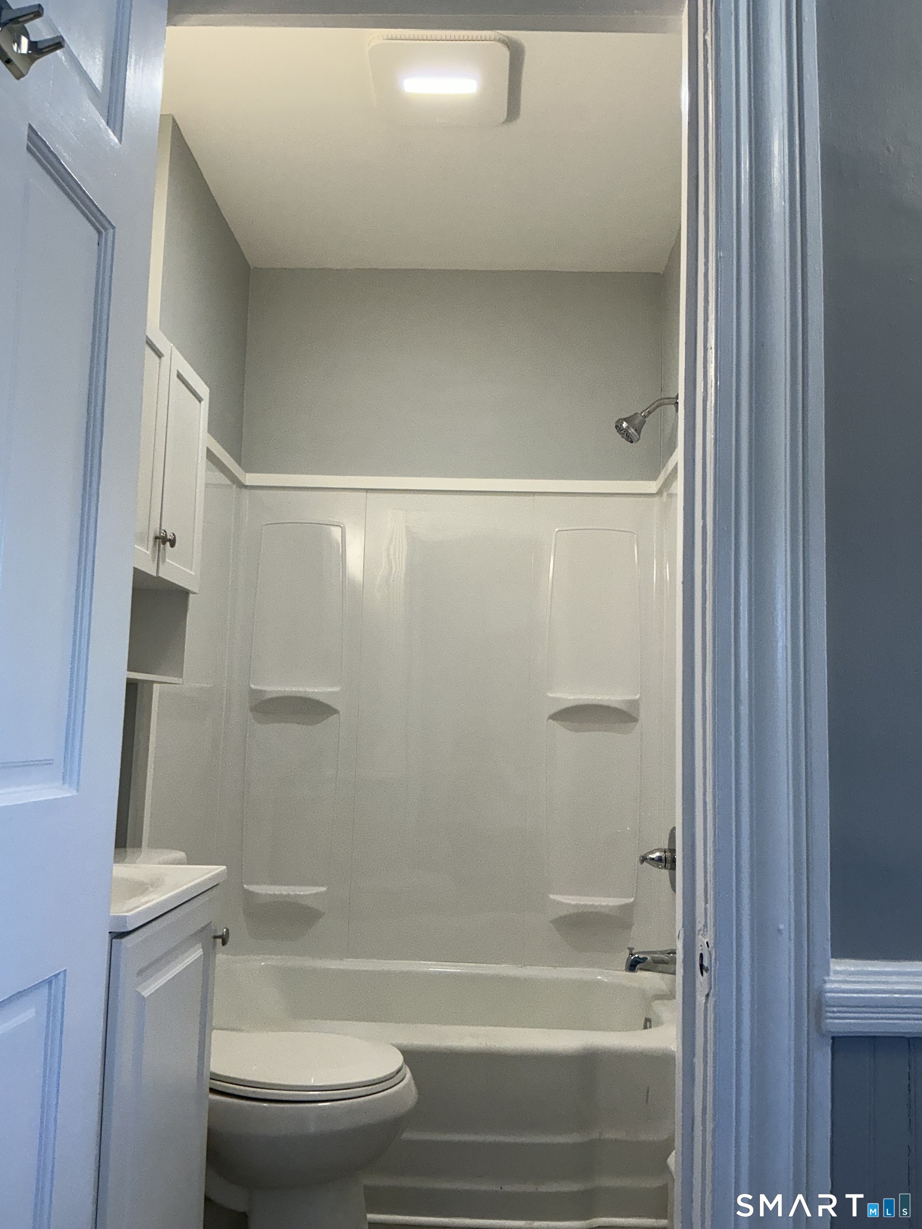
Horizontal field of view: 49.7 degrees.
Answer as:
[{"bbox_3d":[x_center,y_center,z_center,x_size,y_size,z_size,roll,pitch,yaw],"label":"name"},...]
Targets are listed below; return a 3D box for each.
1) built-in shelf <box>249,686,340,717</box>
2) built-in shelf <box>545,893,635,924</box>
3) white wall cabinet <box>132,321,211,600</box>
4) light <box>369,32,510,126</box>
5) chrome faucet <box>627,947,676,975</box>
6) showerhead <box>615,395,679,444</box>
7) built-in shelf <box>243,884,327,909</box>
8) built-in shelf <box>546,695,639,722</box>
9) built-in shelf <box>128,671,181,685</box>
[{"bbox_3d":[-0.511,0.257,3.018,0.284,0.080,0.088,1,-7,2],"label":"built-in shelf"},{"bbox_3d":[0.387,0.877,2.915,0.260,0.084,0.088,1,-7,2],"label":"built-in shelf"},{"bbox_3d":[-0.701,-0.324,2.031,0.200,0.482,0.550,1,-7,2],"label":"white wall cabinet"},{"bbox_3d":[-0.045,-1.233,2.291,0.310,0.033,0.305,1,-7,2],"label":"light"},{"bbox_3d":[0.513,0.936,2.683,0.136,0.068,0.055,1,-7,2],"label":"chrome faucet"},{"bbox_3d":[0.538,-0.561,2.864,0.188,0.150,0.082,1,-7,2],"label":"showerhead"},{"bbox_3d":[-0.531,0.851,2.946,0.255,0.075,0.088,1,-7,2],"label":"built-in shelf"},{"bbox_3d":[0.402,0.279,2.987,0.284,0.078,0.088,1,-7,2],"label":"built-in shelf"},{"bbox_3d":[-0.723,0.116,1.978,0.170,0.017,0.530,1,-7,2],"label":"built-in shelf"}]

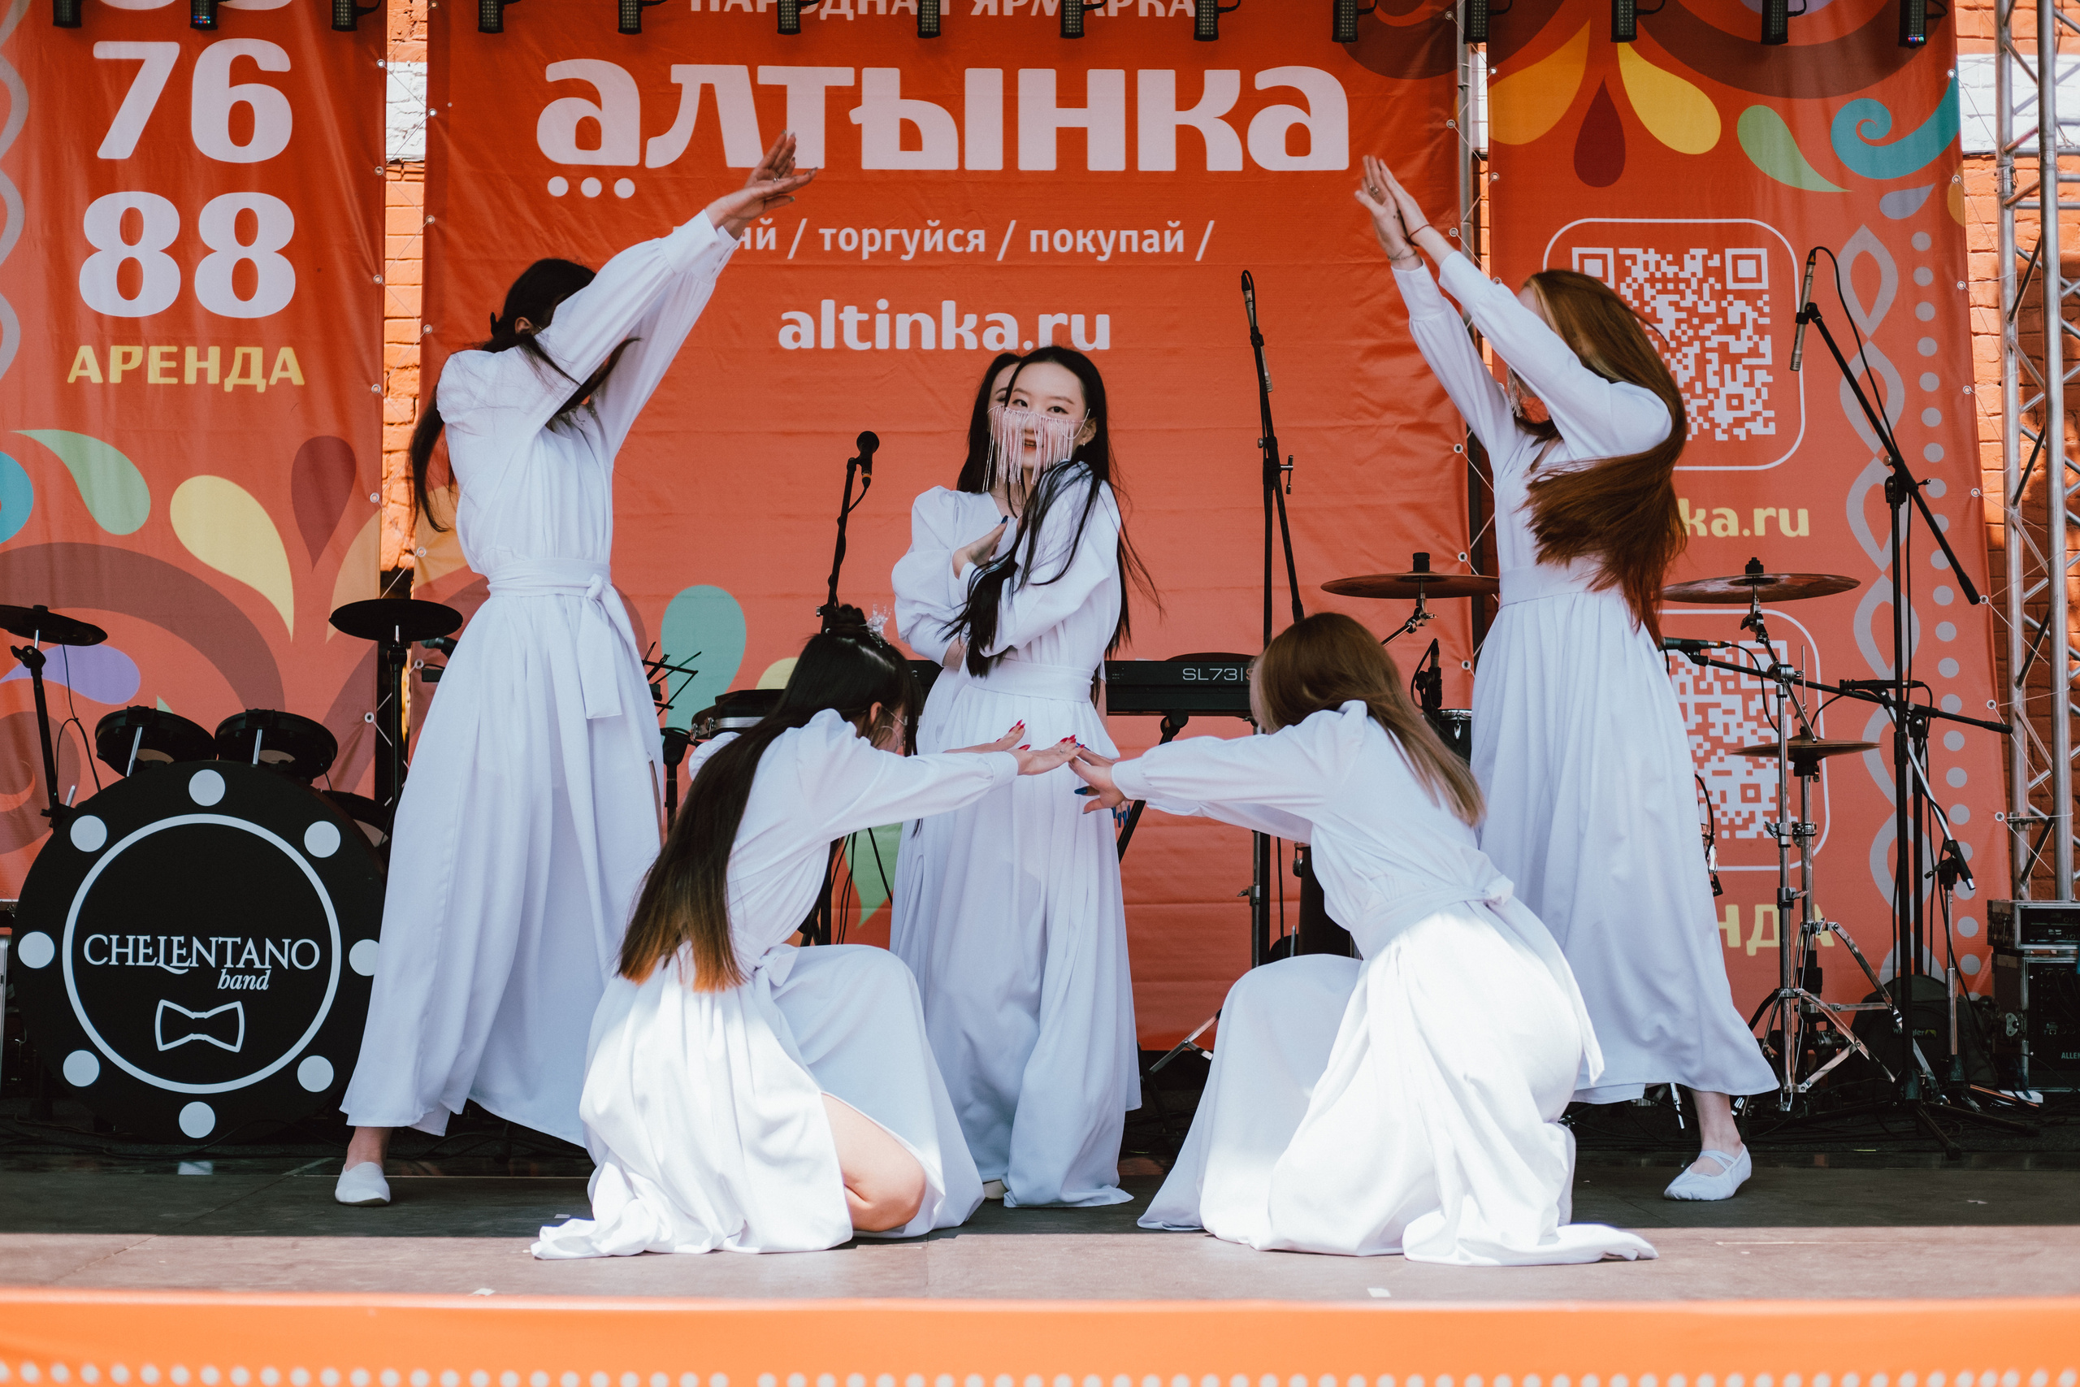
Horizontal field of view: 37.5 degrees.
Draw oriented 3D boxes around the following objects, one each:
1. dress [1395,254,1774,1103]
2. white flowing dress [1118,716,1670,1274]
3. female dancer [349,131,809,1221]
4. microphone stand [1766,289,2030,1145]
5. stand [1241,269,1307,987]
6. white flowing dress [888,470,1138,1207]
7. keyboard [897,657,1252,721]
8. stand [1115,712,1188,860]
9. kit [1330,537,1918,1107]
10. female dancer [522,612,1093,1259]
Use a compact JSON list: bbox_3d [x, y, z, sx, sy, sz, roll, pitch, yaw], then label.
[{"bbox_3d":[0.940,-0.021,5.411,0.620,1.480,0.600,3,-5,-44],"label":"dress"},{"bbox_3d":[0.560,0.438,4.854,0.820,0.850,0.650,-1,-3,16],"label":"white flowing dress"},{"bbox_3d":[-0.807,-0.039,5.309,0.720,1.840,0.530,-2,-4,38],"label":"female dancer"},{"bbox_3d":[1.869,0.035,6.727,0.550,1.840,0.530,0,-3,0],"label":"microphone stand"},{"bbox_3d":[0.515,-0.004,7.133,0.550,1.970,0.600,1,-4,-17],"label":"stand"},{"bbox_3d":[-0.047,0.248,5.394,0.430,1.280,0.430,-2,-4,38],"label":"white flowing dress"},{"bbox_3d":[0.180,-0.010,6.730,1.100,0.115,0.310,0,-3,0],"label":"keyboard"},{"bbox_3d":[0.135,0.501,6.782,0.420,0.920,0.420,0,-3,0],"label":"stand"},{"bbox_3d":[1.310,0.326,7.213,1.550,1.320,1.300,0,-3,0],"label":"kit"},{"bbox_3d":[-0.345,0.359,4.817,0.880,0.970,0.580,2,-4,-25],"label":"female dancer"}]

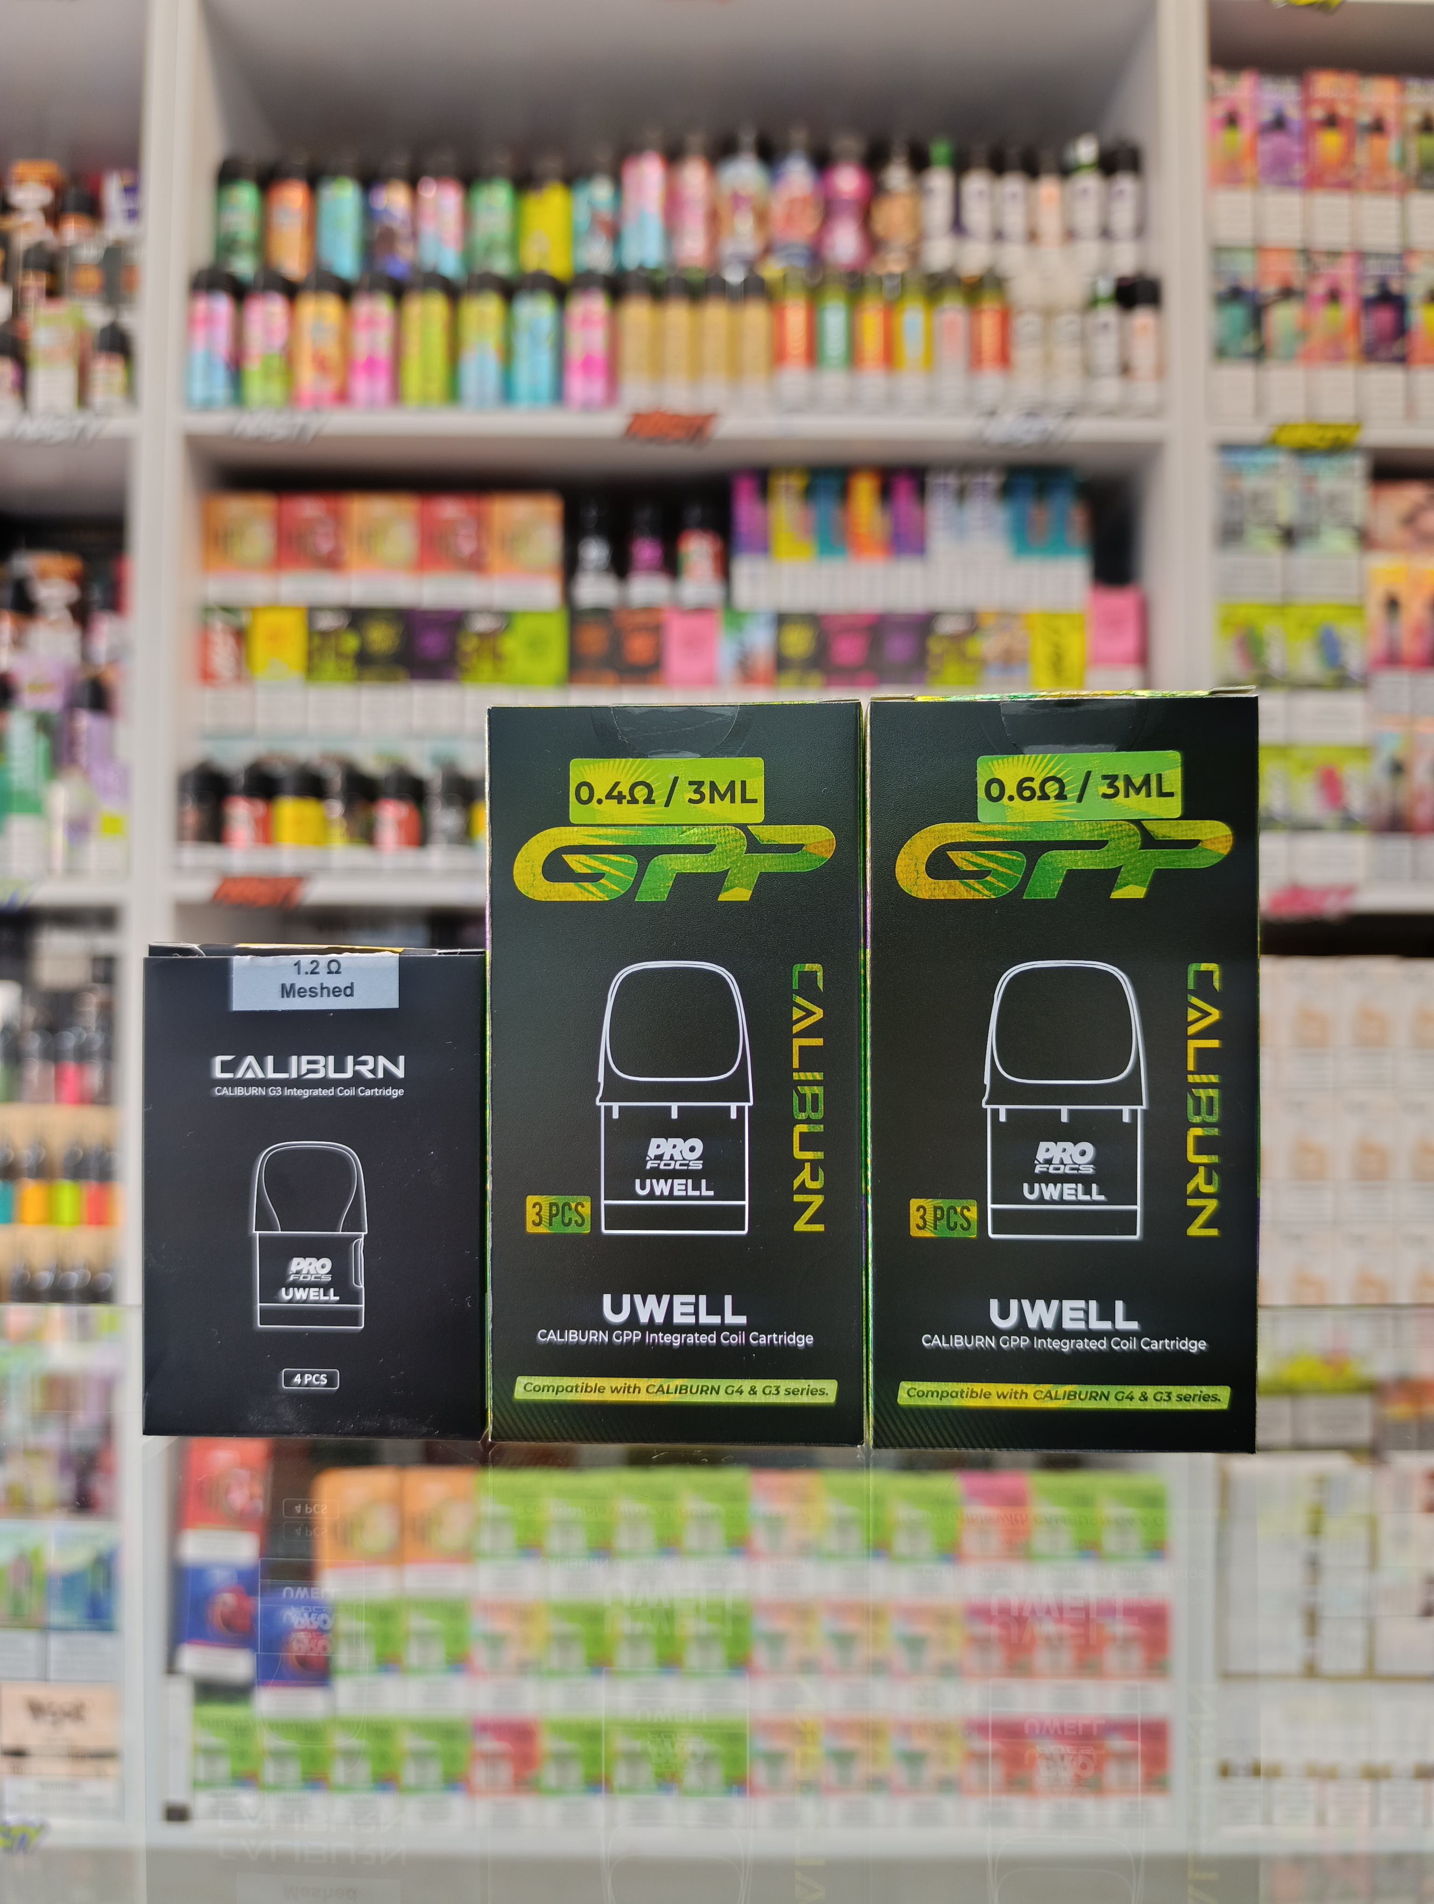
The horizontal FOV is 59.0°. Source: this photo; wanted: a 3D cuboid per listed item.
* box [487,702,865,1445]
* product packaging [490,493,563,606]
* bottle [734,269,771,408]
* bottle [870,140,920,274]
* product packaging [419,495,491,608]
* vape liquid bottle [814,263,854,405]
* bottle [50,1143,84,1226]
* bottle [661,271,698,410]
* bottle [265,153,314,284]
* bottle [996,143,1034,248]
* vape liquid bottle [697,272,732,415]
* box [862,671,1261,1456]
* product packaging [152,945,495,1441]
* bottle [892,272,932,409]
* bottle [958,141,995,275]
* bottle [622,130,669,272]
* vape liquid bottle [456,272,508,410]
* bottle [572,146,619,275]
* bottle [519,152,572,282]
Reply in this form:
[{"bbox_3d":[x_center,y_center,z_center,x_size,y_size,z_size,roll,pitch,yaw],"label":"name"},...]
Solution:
[{"bbox_3d":[-0.006,0.021,0.233,0.065,0.130,0.021,0,-1,3],"label":"box"},{"bbox_3d":[-0.141,-0.292,0.940,0.051,0.083,0.030,0,-2,0],"label":"product packaging"},{"bbox_3d":[0.027,-0.454,0.940,0.029,0.104,0.029,0,-1,0],"label":"bottle"},{"bbox_3d":[0.141,-0.589,1.005,0.038,0.110,0.038,0,-1,0],"label":"bottle"},{"bbox_3d":[-0.195,-0.292,0.940,0.051,0.083,0.030,0,-2,0],"label":"product packaging"},{"bbox_3d":[0.087,-0.455,0.940,0.029,0.105,0.029,0,-1,0],"label":"vape liquid bottle"},{"bbox_3d":[-0.513,0.184,1.000,0.024,0.069,0.024,0,-2,0],"label":"bottle"},{"bbox_3d":[-0.029,-0.480,1.005,0.030,0.114,0.030,0,-2,0],"label":"bottle"},{"bbox_3d":[-0.325,-0.546,0.964,0.036,0.109,0.036,0,-2,0],"label":"bottle"},{"bbox_3d":[0.222,-0.547,0.942,0.027,0.097,0.027,0,-2,0],"label":"bottle"},{"bbox_3d":[-0.002,-0.428,0.900,0.028,0.105,0.028,0,-2,0],"label":"vape liquid bottle"},{"bbox_3d":[0.060,0.021,0.229,0.066,0.130,0.021,0,-1,3],"label":"box"},{"bbox_3d":[-0.071,0.044,0.236,0.062,0.086,0.021,0,-1,3],"label":"product packaging"},{"bbox_3d":[0.138,-0.428,0.900,0.028,0.105,0.028,0,-2,0],"label":"bottle"},{"bbox_3d":[0.215,-0.610,1.048,0.030,0.113,0.030,0,-2,0],"label":"bottle"},{"bbox_3d":[-0.054,-0.558,0.957,0.035,0.112,0.035,0,-2,0],"label":"bottle"},{"bbox_3d":[-0.188,-0.481,1.008,0.038,0.114,0.038,0,-2,0],"label":"vape liquid bottle"},{"bbox_3d":[-0.092,-0.549,0.964,0.036,0.109,0.036,0,-2,0],"label":"bottle"},{"bbox_3d":[-0.142,-0.602,1.050,0.038,0.113,0.038,0,-2,0],"label":"bottle"}]

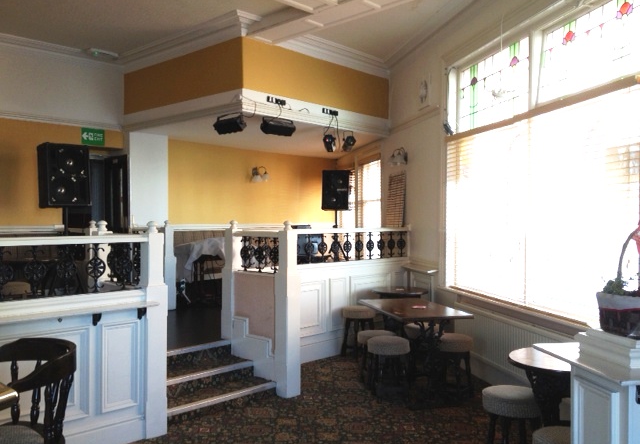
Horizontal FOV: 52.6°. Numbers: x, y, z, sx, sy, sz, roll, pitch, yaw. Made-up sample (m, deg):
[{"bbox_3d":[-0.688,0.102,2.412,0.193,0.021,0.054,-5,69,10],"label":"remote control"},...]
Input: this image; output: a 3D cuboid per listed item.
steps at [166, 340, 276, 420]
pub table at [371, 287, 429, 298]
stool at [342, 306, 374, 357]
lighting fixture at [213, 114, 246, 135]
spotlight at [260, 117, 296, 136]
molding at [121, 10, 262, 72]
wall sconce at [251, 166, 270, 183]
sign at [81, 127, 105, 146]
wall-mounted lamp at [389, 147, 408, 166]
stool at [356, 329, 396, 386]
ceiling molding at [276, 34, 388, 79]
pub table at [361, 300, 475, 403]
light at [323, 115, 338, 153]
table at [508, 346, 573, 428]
[{"bbox_3d":[-1.018,1.293,5.333,0.713,0.397,1.227,0,0,43],"label":"steps"},{"bbox_3d":[0.892,1.125,7.157,0.640,0.740,0.640,0,0,43],"label":"pub table"},{"bbox_3d":[0.443,1.258,7.276,0.375,0.520,0.375,0,0,0],"label":"stool"},{"bbox_3d":[-1.046,-1.140,7.543,0.430,0.190,0.160,0,-28,43],"label":"lighting fixture"},{"bbox_3d":[-0.484,-1.122,7.645,0.170,0.200,0.420,-26,-17,39],"label":"spotlight"},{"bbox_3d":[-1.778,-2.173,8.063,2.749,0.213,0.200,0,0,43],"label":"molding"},{"bbox_3d":[-0.993,-0.791,10.781,0.200,0.255,0.320,0,0,42],"label":"wall sconce"},{"bbox_3d":[-2.997,-1.131,8.583,0.020,0.220,0.325,0,0,43],"label":"sign"},{"bbox_3d":[1.037,-0.848,8.472,0.200,0.250,0.330,0,0,-11],"label":"wall-mounted lamp"},{"bbox_3d":[0.530,1.284,6.056,0.365,0.480,0.365,0,0,0],"label":"stool"},{"bbox_3d":[0.273,-2.152,8.346,0.147,0.198,2.234,0,0,43],"label":"ceiling molding"},{"bbox_3d":[0.846,1.156,5.905,0.665,0.740,1.200,0,0,-12],"label":"pub table"},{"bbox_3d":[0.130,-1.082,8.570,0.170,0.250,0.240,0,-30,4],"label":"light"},{"bbox_3d":[1.463,1.168,3.765,0.700,0.740,0.700,0,0,0],"label":"table"}]

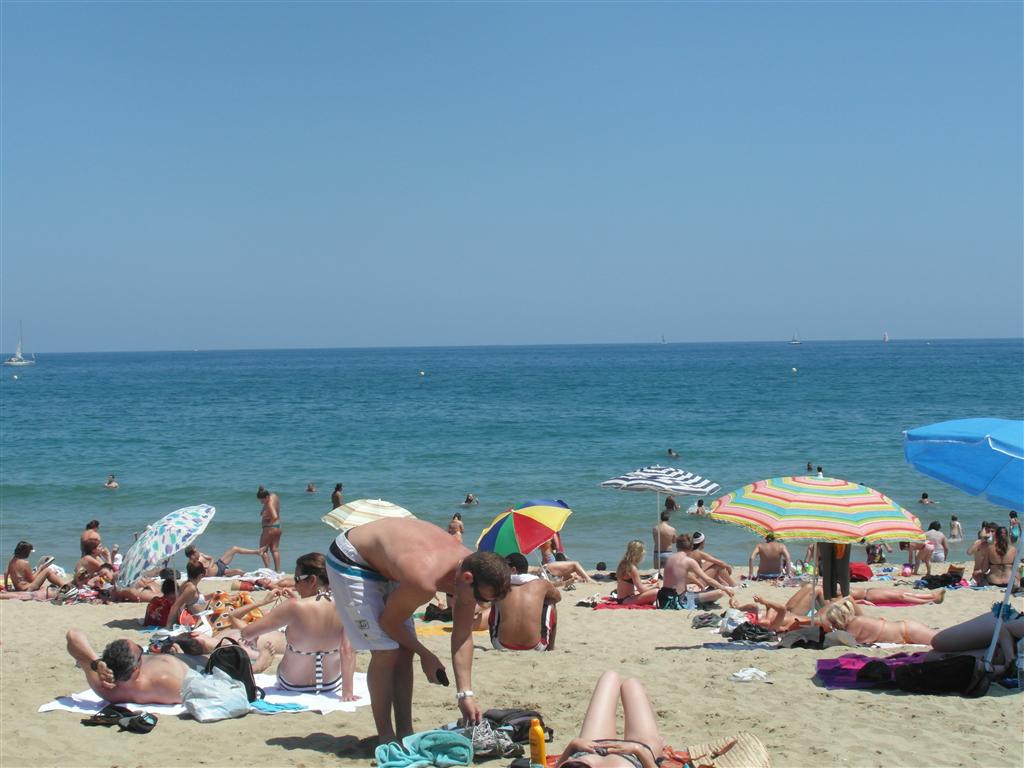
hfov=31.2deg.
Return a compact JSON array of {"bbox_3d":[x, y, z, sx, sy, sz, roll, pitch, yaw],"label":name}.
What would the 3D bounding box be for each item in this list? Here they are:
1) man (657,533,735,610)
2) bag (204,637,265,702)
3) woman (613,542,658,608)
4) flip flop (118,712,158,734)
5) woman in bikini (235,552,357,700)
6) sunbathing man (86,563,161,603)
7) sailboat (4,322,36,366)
[{"bbox_3d":[2.020,2.075,20.300,0.580,0.800,0.720,0,2,43],"label":"man"},{"bbox_3d":[-1.667,1.697,10.900,0.320,0.385,0.220,-1,1,-3],"label":"bag"},{"bbox_3d":[1.562,2.304,22.300,0.660,0.800,0.520,-1,1,-21],"label":"woman"},{"bbox_3d":[-1.884,1.712,9.250,0.240,0.085,0.105,0,2,38],"label":"flip flop"},{"bbox_3d":[-1.399,1.547,11.800,0.720,0.890,0.800,-1,1,-22],"label":"woman in bikini"},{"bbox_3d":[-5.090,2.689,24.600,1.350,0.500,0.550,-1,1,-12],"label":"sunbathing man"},{"bbox_3d":[-138.009,-11.232,515.000,9.200,12.700,3.000,-1,1,-9],"label":"sailboat"}]

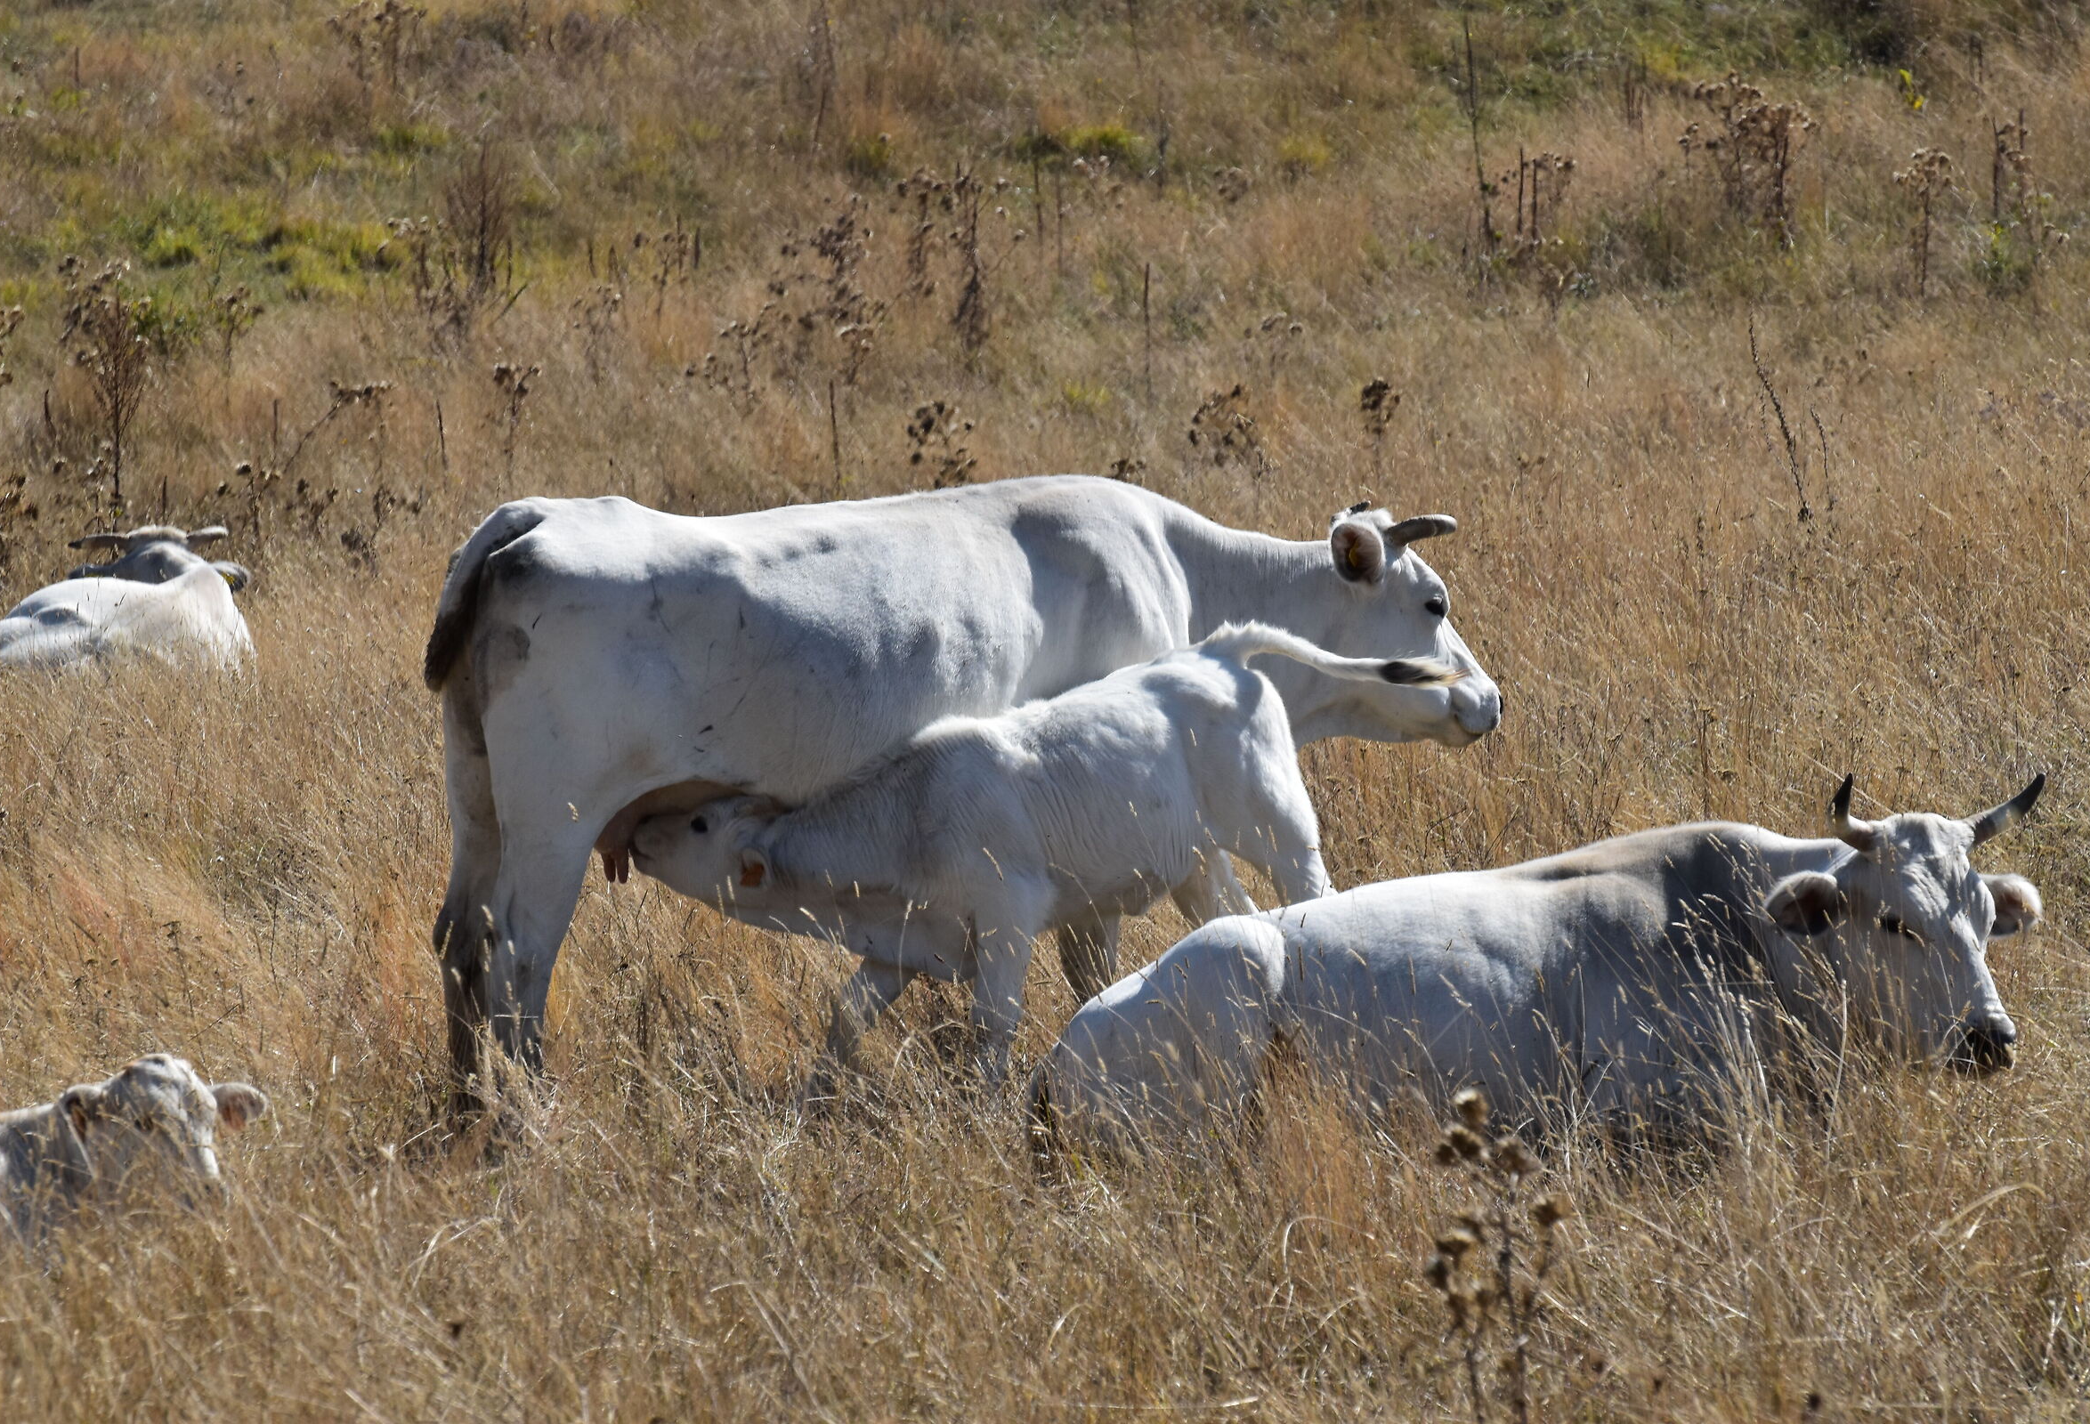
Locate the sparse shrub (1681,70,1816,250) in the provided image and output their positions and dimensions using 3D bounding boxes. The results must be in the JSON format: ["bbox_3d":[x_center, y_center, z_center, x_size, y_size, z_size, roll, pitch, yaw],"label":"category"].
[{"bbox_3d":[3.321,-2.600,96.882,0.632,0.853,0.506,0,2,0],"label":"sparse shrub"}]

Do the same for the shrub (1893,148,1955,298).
[{"bbox_3d":[4.125,-2.286,96.000,0.290,0.720,0.275,0,2,0],"label":"shrub"}]

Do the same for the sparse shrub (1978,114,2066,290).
[{"bbox_3d":[4.366,-2.270,91.387,0.380,0.842,0.361,0,2,0],"label":"sparse shrub"}]

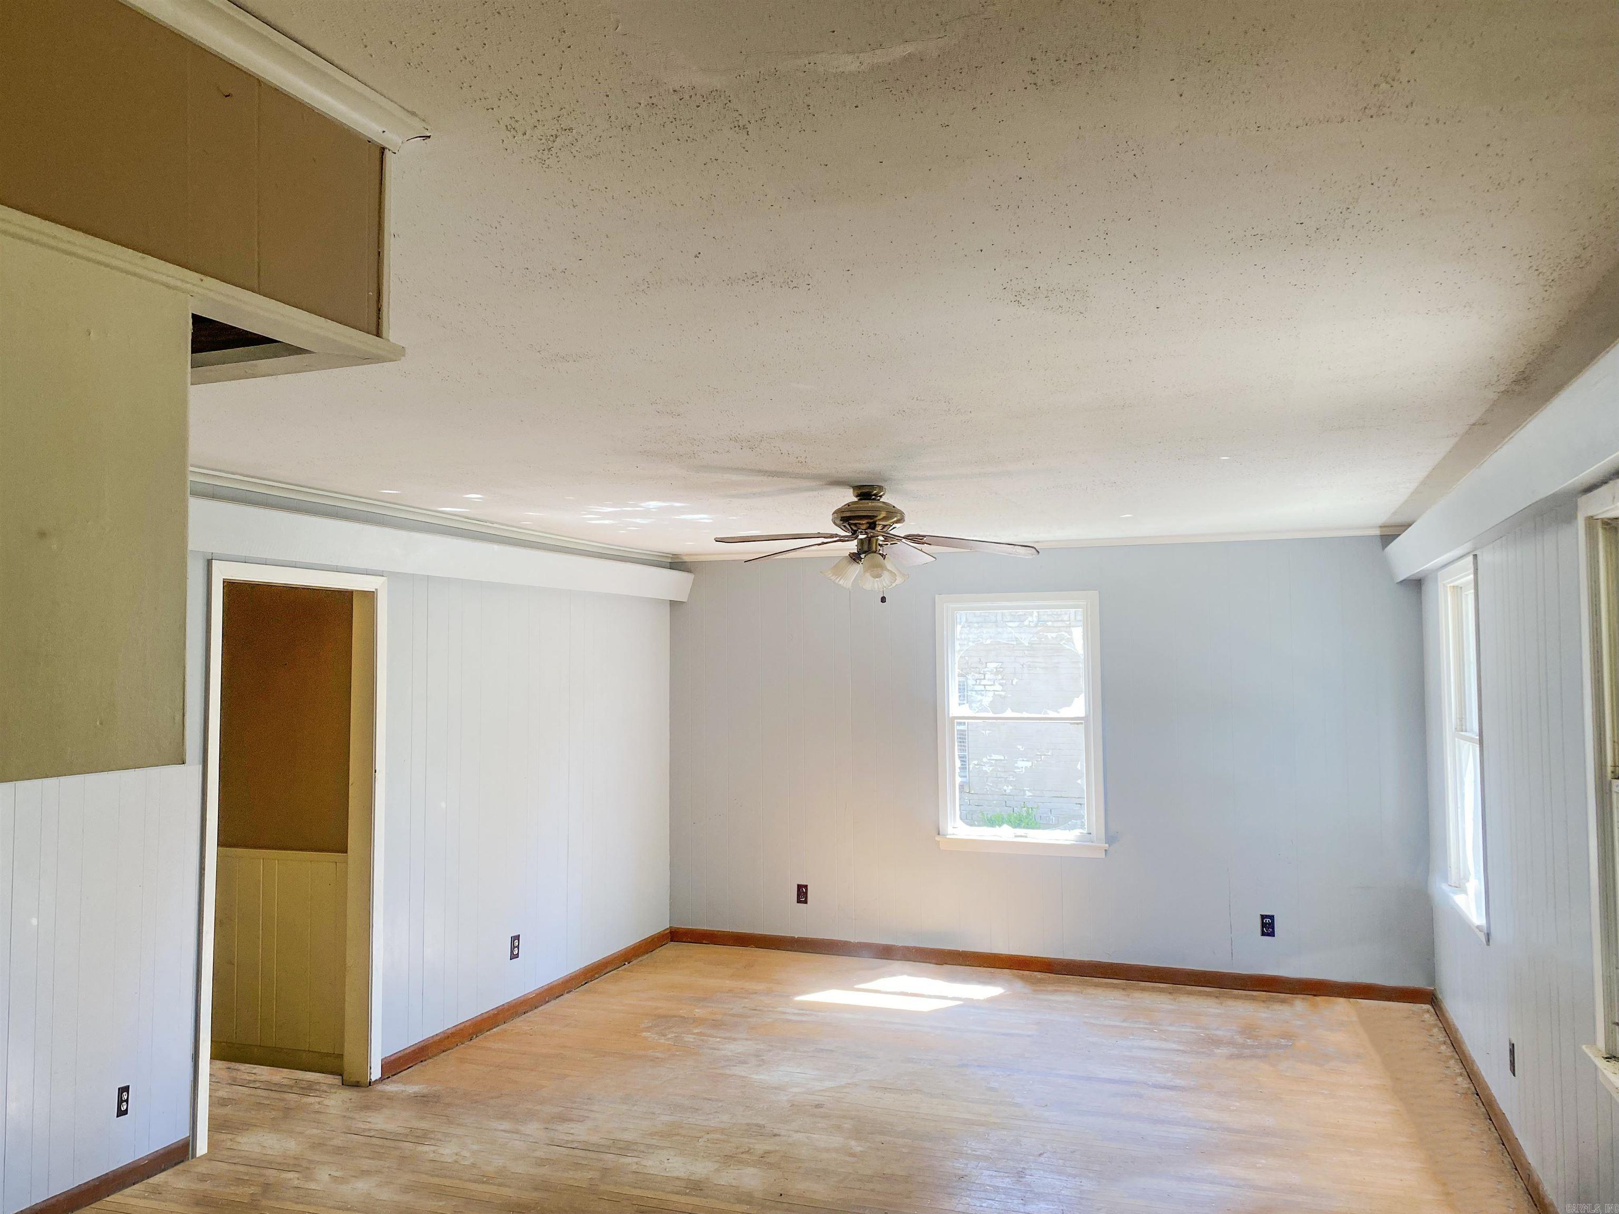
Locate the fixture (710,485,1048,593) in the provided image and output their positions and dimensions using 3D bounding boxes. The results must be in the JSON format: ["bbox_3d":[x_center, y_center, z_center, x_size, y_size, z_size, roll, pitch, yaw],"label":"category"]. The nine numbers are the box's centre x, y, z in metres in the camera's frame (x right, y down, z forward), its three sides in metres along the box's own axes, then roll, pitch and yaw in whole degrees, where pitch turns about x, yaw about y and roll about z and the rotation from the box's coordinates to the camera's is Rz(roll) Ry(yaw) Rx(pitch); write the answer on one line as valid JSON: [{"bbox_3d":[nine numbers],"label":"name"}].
[{"bbox_3d":[0.234,-0.270,4.849,1.290,0.430,1.290,-1,-3,21],"label":"fixture"}]

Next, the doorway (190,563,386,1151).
[{"bbox_3d":[-2.057,0.910,4.810,0.140,2.113,0.950,-1,-3,21],"label":"doorway"}]

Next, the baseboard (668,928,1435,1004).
[{"bbox_3d":[1.140,2.018,6.910,4.310,0.090,0.020,-1,-3,21],"label":"baseboard"}]

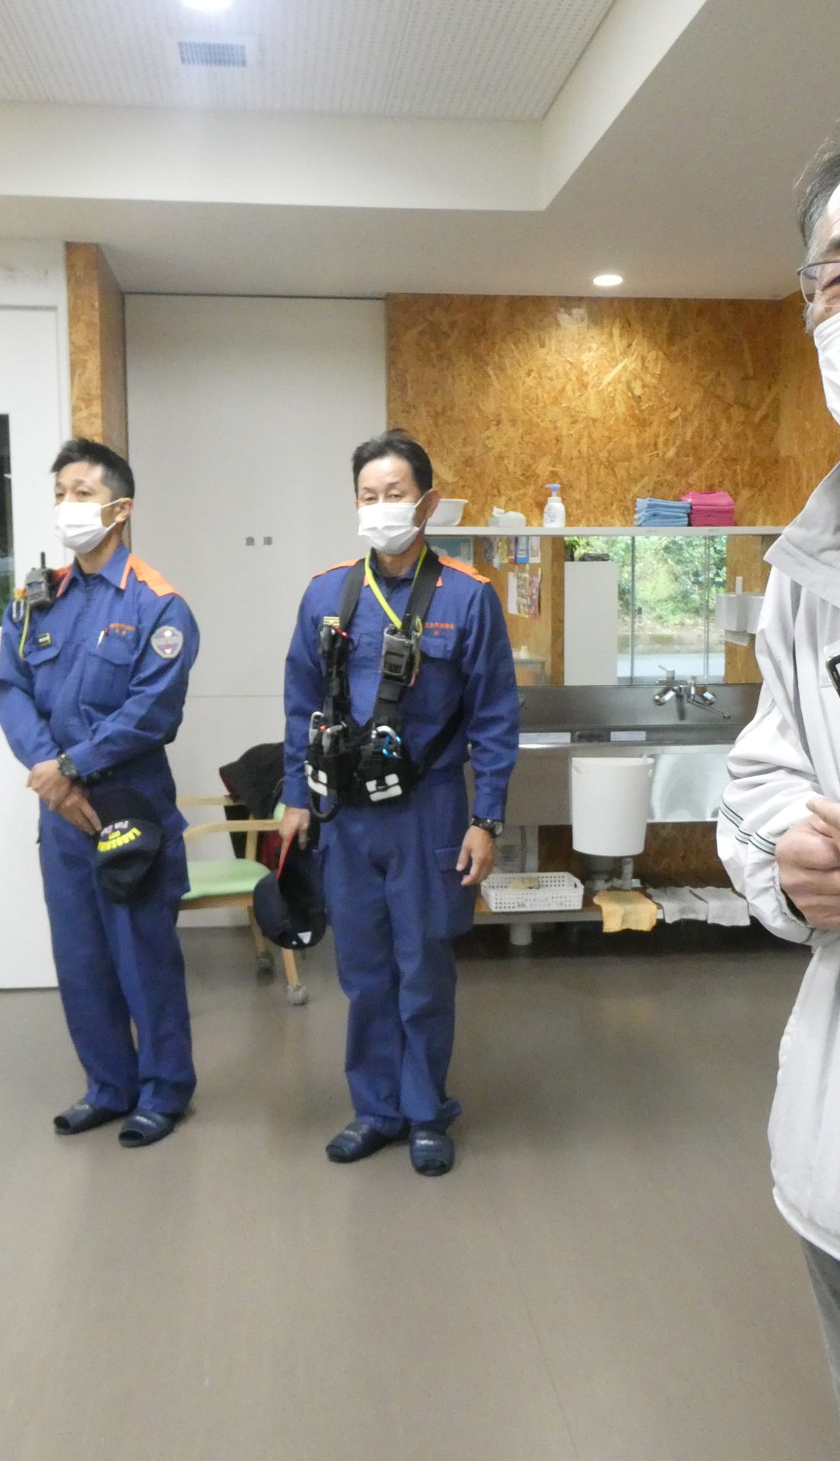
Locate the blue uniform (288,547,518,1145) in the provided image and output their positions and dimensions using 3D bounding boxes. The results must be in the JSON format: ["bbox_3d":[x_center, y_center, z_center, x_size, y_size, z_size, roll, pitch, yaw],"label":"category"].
[{"bbox_3d":[-0.048,0.288,3.250,0.550,1.410,0.310,2,6,18],"label":"blue uniform"}]

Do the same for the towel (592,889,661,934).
[{"bbox_3d":[0.805,0.722,5.367,0.250,0.097,0.270,-1,6,-7],"label":"towel"}]

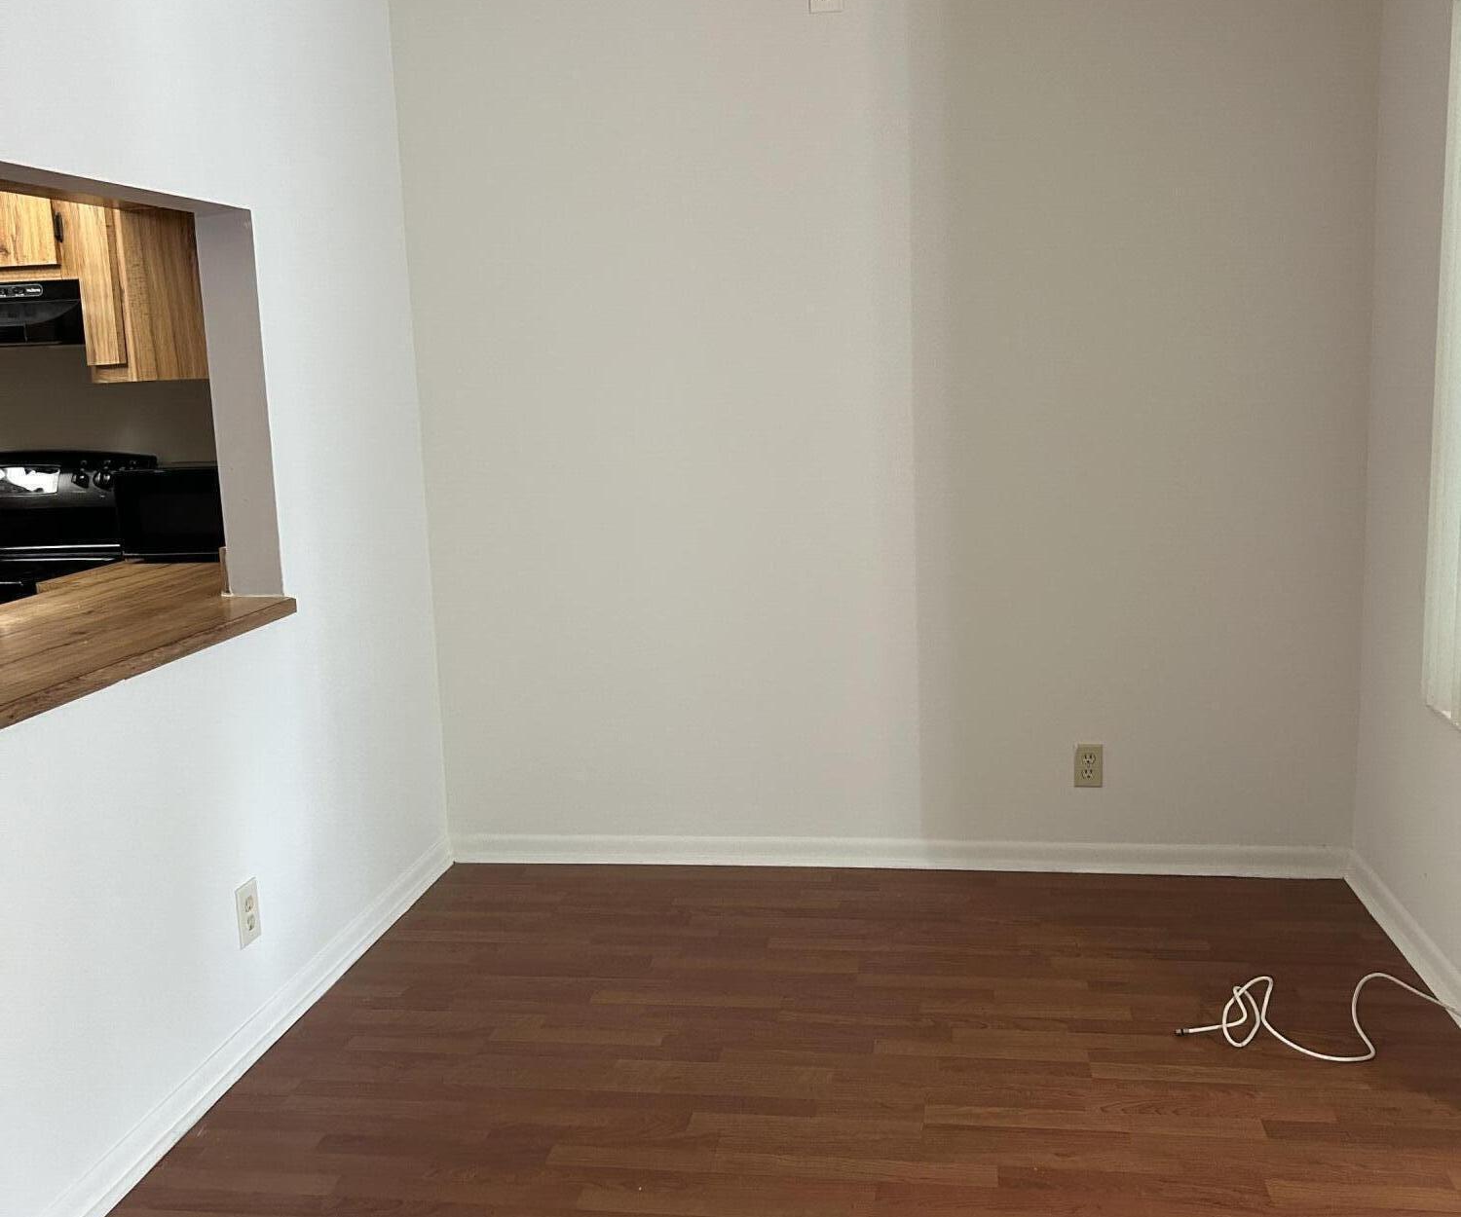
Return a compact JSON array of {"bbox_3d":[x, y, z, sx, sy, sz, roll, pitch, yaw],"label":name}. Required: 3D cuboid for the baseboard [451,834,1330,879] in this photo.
[{"bbox_3d":[0.403,0.665,3.946,2.415,0.083,0.017,-1,10,9],"label":"baseboard"}]

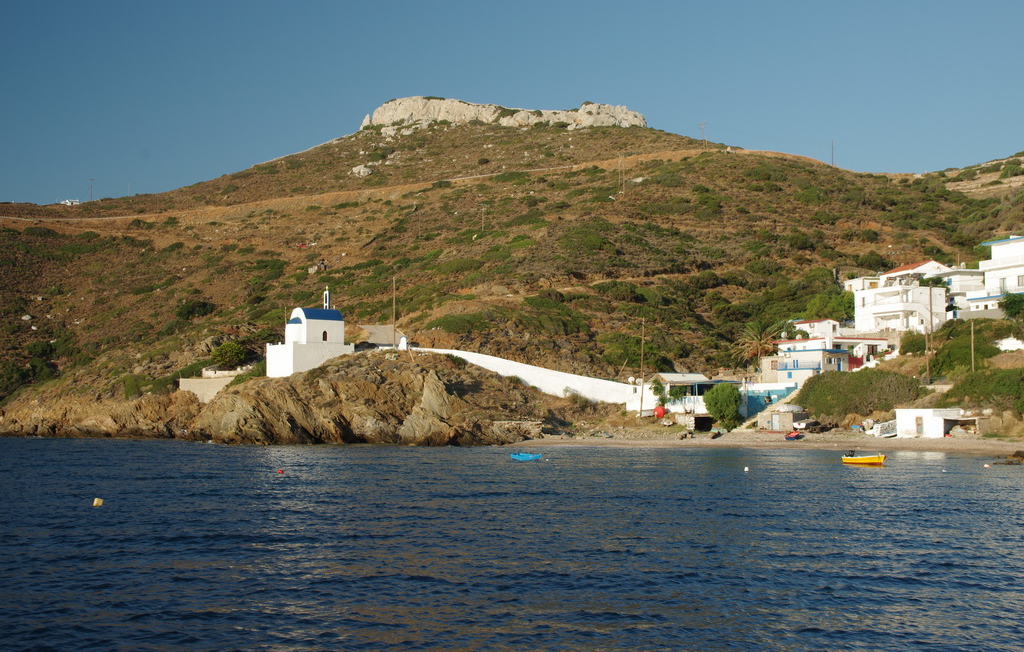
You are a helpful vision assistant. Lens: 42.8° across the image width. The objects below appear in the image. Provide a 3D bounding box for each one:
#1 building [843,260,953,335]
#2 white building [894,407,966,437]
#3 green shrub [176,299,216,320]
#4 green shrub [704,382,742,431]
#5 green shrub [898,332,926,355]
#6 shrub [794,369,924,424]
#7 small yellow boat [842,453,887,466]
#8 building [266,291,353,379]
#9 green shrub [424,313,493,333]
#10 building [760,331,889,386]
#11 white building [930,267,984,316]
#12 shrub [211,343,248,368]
[{"bbox_3d":[53.650,-3.800,182.230,8.980,8.960,11.220,1,-4,-22],"label":"building"},{"bbox_3d":[47.020,10.850,146.000,5.800,3.150,6.000,3,-4,-44],"label":"white building"},{"bbox_3d":[-53.160,-2.780,220.000,6.500,3.500,5.800,1,-3,-13],"label":"green shrub"},{"bbox_3d":[24.620,9.370,152.000,4.300,5.300,4.200,0,-3,9],"label":"green shrub"},{"bbox_3d":[52.780,2.330,172.070,3.430,2.950,3.500,-1,-4,17],"label":"green shrub"},{"bbox_3d":[41.890,8.590,158.330,14.260,6.310,8.000,-1,-4,8],"label":"shrub"},{"bbox_3d":[30.780,11.610,114.000,3.900,1.100,1.550,-1,-3,22],"label":"small yellow boat"},{"bbox_3d":[-27.420,1.200,177.890,9.600,11.300,6.900,3,-5,-41],"label":"building"},{"bbox_3d":[-8.440,-0.380,207.830,10.570,2.770,6.000,0,-3,0],"label":"green shrub"},{"bbox_3d":[42.460,4.590,177.950,12.230,6.820,11.650,1,-4,-26],"label":"building"},{"bbox_3d":[66.310,-5.030,193.330,6.500,6.700,6.300,0,-4,-10],"label":"white building"},{"bbox_3d":[-39.380,4.110,182.000,5.200,3.900,4.800,1,-3,-12],"label":"shrub"}]

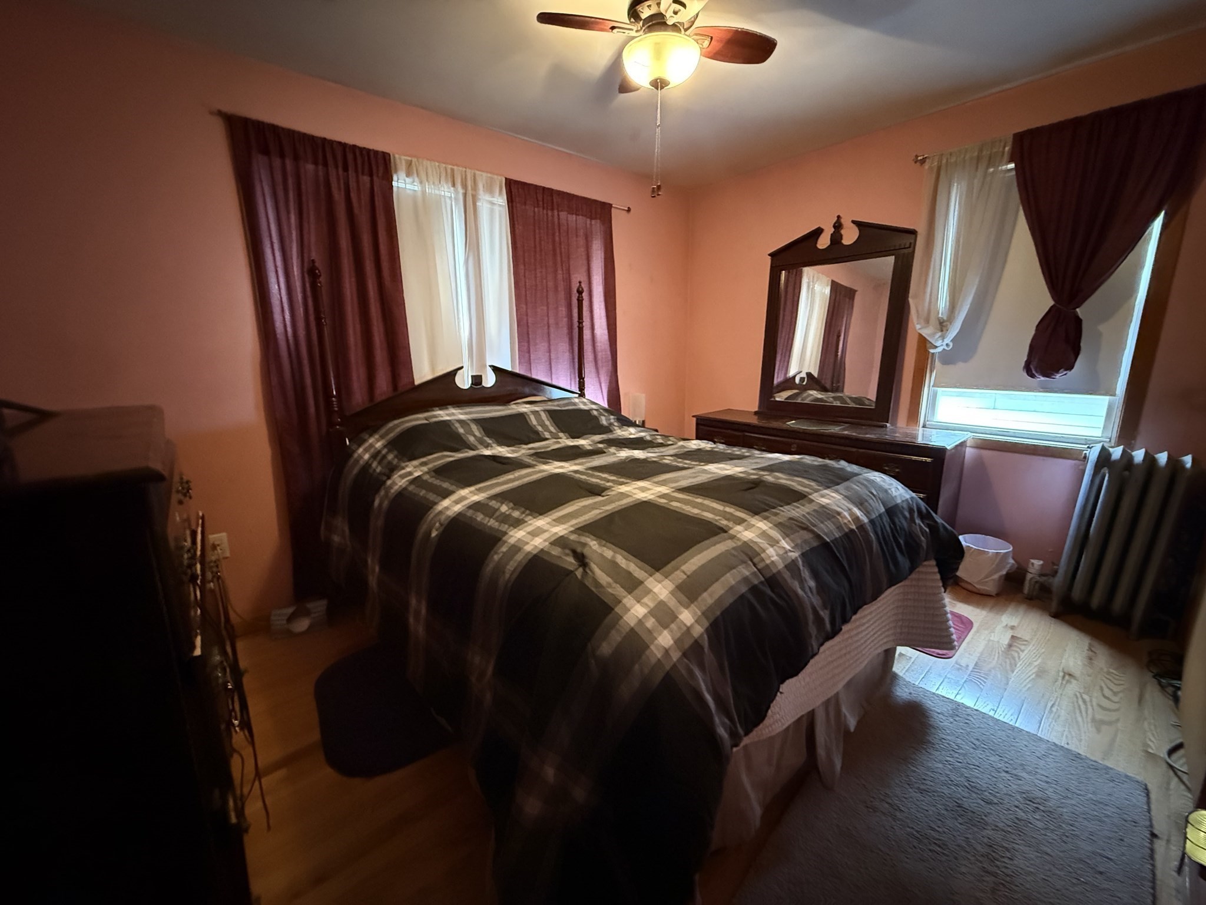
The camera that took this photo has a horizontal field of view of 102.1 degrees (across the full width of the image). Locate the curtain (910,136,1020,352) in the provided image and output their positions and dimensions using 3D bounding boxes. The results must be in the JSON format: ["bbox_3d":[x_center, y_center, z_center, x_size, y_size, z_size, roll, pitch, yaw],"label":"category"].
[{"bbox_3d":[1.815,-1.027,2.506,0.120,1.015,0.405,-11,16,-39],"label":"curtain"}]

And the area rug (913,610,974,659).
[{"bbox_3d":[1.346,0.756,2.397,0.495,0.015,0.745,-11,16,-39],"label":"area rug"}]

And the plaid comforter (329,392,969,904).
[{"bbox_3d":[0.013,0.303,1.965,1.670,0.880,2.030,-11,16,-39],"label":"plaid comforter"}]

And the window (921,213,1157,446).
[{"bbox_3d":[2.085,-0.714,2.399,0.120,1.330,0.830,-11,16,-39],"label":"window"}]

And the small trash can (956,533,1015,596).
[{"bbox_3d":[1.991,0.586,2.568,0.240,0.258,0.240,-11,16,-39],"label":"small trash can"}]

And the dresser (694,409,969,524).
[{"bbox_3d":[1.315,0.214,3.083,0.510,0.786,1.530,-11,16,-39],"label":"dresser"}]

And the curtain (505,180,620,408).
[{"bbox_3d":[-0.209,-0.566,3.162,0.840,2.040,0.110,-11,16,-39],"label":"curtain"}]

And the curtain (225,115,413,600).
[{"bbox_3d":[-1.226,-0.359,2.311,0.655,2.060,0.110,-11,16,-39],"label":"curtain"}]

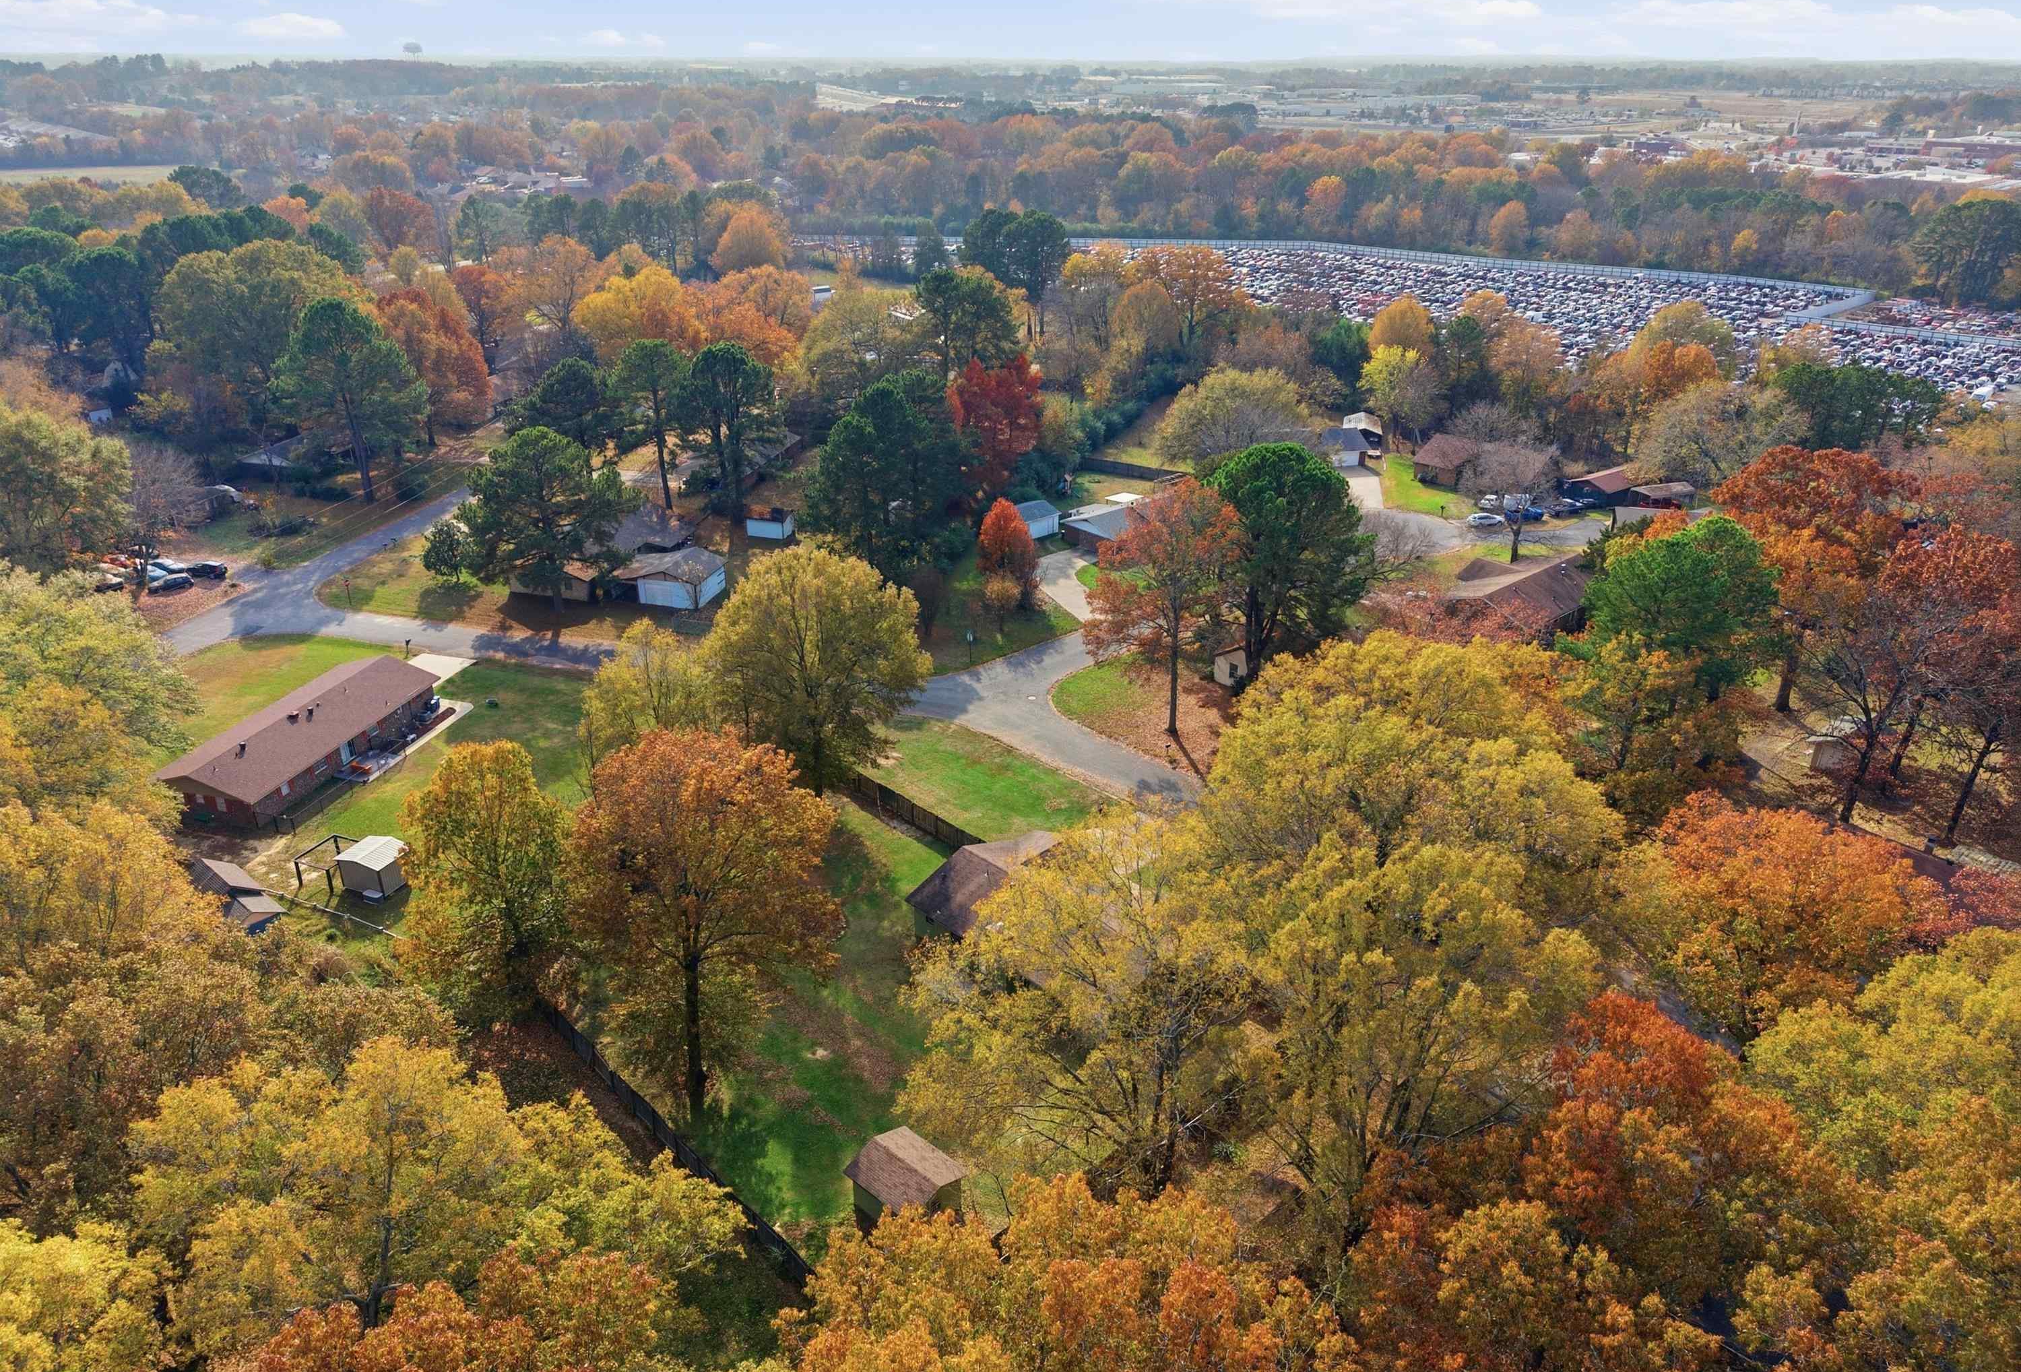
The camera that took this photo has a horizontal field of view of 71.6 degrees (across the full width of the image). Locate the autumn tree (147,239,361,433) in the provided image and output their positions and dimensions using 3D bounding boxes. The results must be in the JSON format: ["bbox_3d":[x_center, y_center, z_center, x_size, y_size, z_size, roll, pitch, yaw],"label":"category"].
[{"bbox_3d":[-108.690,-49.270,201.600,28.640,28.360,24.350,0,24,0],"label":"autumn tree"}]

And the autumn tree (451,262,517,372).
[{"bbox_3d":[-93.660,-65.360,249.240,11.790,18.590,11.210,0,24,0],"label":"autumn tree"}]

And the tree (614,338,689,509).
[{"bbox_3d":[-43.261,-31.179,170.020,9.200,21.600,8.920,-6,25,-13],"label":"tree"}]

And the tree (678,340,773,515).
[{"bbox_3d":[-35.350,-32.090,175.660,11.230,21.640,11.230,0,24,0],"label":"tree"}]

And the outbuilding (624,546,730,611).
[{"bbox_3d":[-35.000,-11.340,147.000,8.200,4.000,7.400,6,25,12],"label":"outbuilding"}]

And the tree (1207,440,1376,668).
[{"bbox_3d":[25.230,-10.920,127.100,14.930,22.790,14.930,0,24,0],"label":"tree"}]

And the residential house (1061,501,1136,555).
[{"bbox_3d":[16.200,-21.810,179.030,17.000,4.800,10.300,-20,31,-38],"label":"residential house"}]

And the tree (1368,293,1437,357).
[{"bbox_3d":[65.640,-56.570,235.160,11.620,17.560,11.620,0,24,0],"label":"tree"}]

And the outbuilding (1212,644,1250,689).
[{"bbox_3d":[21.245,-2.042,127.101,3.500,3.600,3.600,-22,32,-39],"label":"outbuilding"}]

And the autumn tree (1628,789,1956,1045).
[{"bbox_3d":[42.681,13.907,77.911,16.000,14.800,15.520,15,28,30],"label":"autumn tree"}]

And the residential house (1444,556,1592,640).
[{"bbox_3d":[51.827,-9.648,142.821,20.000,4.600,12.600,-21,32,-39],"label":"residential house"}]

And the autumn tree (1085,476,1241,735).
[{"bbox_3d":[13.960,-6.320,122.300,13.050,23.120,13.050,0,24,0],"label":"autumn tree"}]

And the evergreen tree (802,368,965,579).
[{"bbox_3d":[-13.320,-21.930,147.790,17.150,22.660,16.290,0,24,0],"label":"evergreen tree"}]

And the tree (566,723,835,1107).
[{"bbox_3d":[-15.720,12.890,73.080,13.730,23.620,13.730,0,24,0],"label":"tree"}]

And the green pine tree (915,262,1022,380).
[{"bbox_3d":[-7.200,-58.880,232.240,17.790,20.730,16.010,0,24,0],"label":"green pine tree"}]

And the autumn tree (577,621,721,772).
[{"bbox_3d":[-29.820,1.860,113.250,11.320,15.640,11.320,0,24,0],"label":"autumn tree"}]

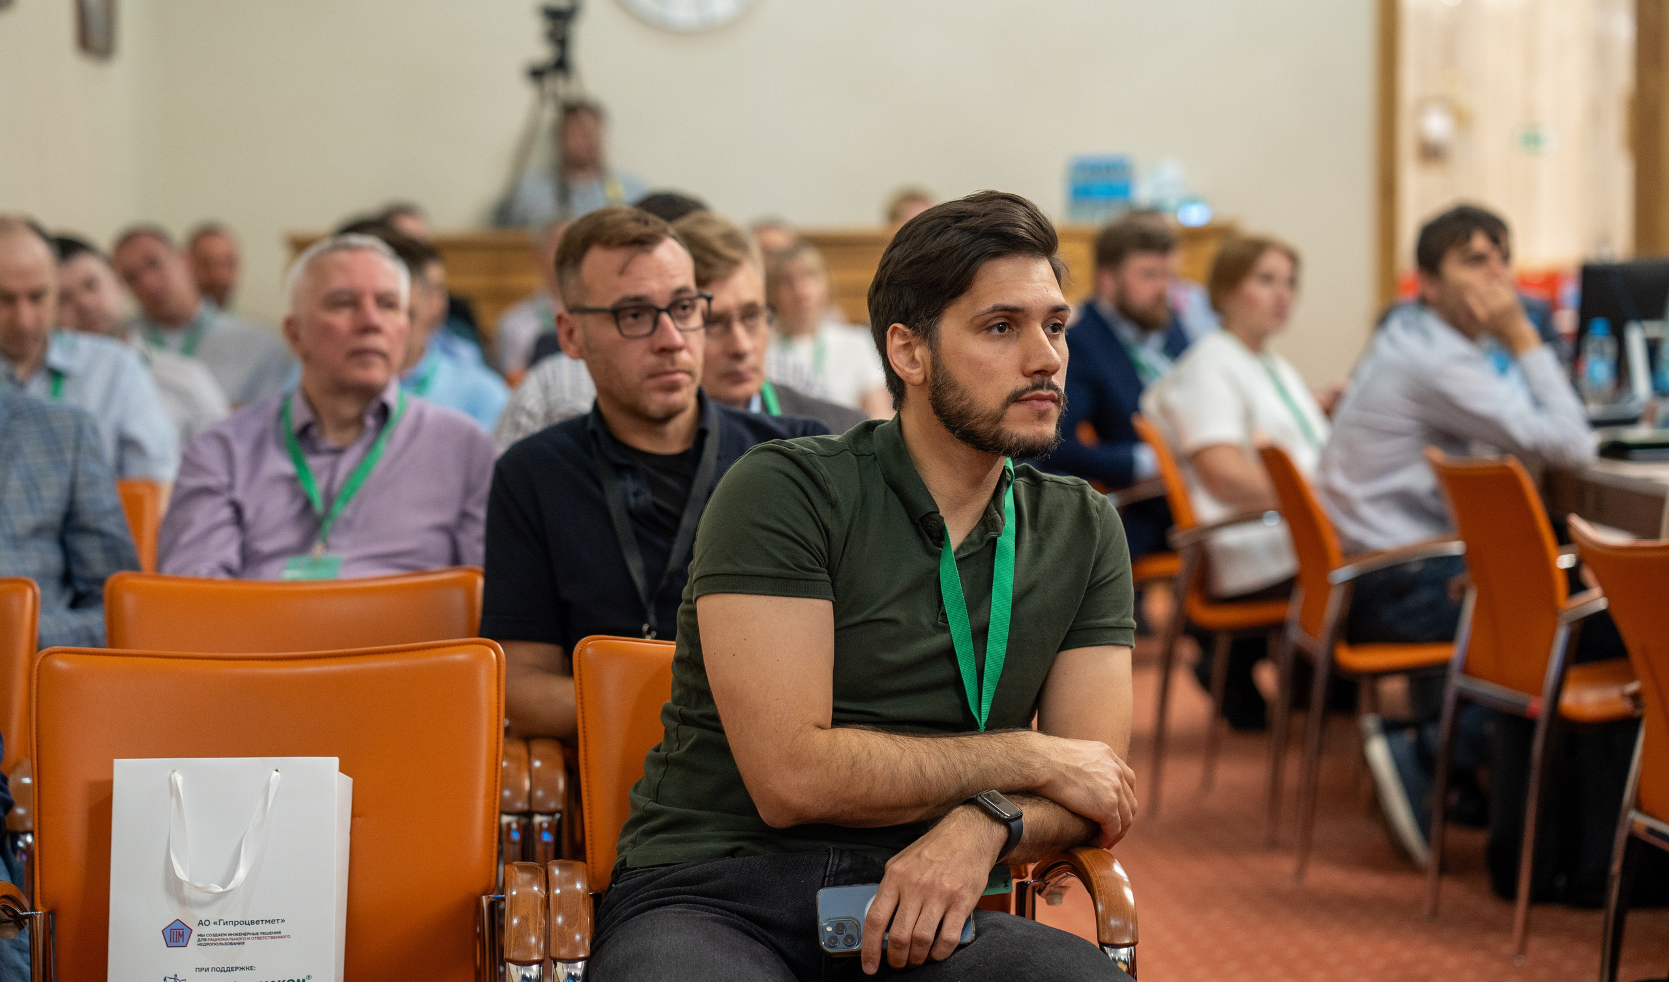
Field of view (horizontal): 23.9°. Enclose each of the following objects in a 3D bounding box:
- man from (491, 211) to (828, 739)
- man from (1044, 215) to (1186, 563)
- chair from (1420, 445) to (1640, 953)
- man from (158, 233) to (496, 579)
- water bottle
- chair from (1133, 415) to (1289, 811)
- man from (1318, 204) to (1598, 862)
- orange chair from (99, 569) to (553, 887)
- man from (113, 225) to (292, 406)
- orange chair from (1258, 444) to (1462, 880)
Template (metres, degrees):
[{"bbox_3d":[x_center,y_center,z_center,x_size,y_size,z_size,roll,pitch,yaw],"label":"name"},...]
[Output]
[{"bbox_3d":[-0.179,0.340,4.396,0.520,1.310,0.720,0,3,-6],"label":"man"},{"bbox_3d":[0.841,-0.017,10.065,0.720,1.380,0.520,2,4,30],"label":"man"},{"bbox_3d":[1.418,0.367,7.090,0.570,0.865,0.520,-1,4,-11],"label":"chair"},{"bbox_3d":[-0.745,0.247,5.847,0.550,1.260,0.780,-1,4,-13],"label":"man"},{"bbox_3d":[1.474,-0.237,7.600,0.066,0.200,0.066,0,4,0],"label":"water bottle"},{"bbox_3d":[1.022,0.286,9.045,0.560,0.890,0.540,1,4,22],"label":"chair"},{"bbox_3d":[1.281,0.096,8.148,0.630,1.370,0.520,0,3,6],"label":"man"},{"bbox_3d":[-0.571,0.539,4.327,0.520,0.865,0.570,-1,4,-12],"label":"orange chair"},{"bbox_3d":[-1.360,0.087,8.322,0.560,1.270,0.750,-1,4,-9],"label":"man"},{"bbox_3d":[1.177,0.334,8.193,0.560,0.890,0.540,0,3,-1],"label":"orange chair"}]

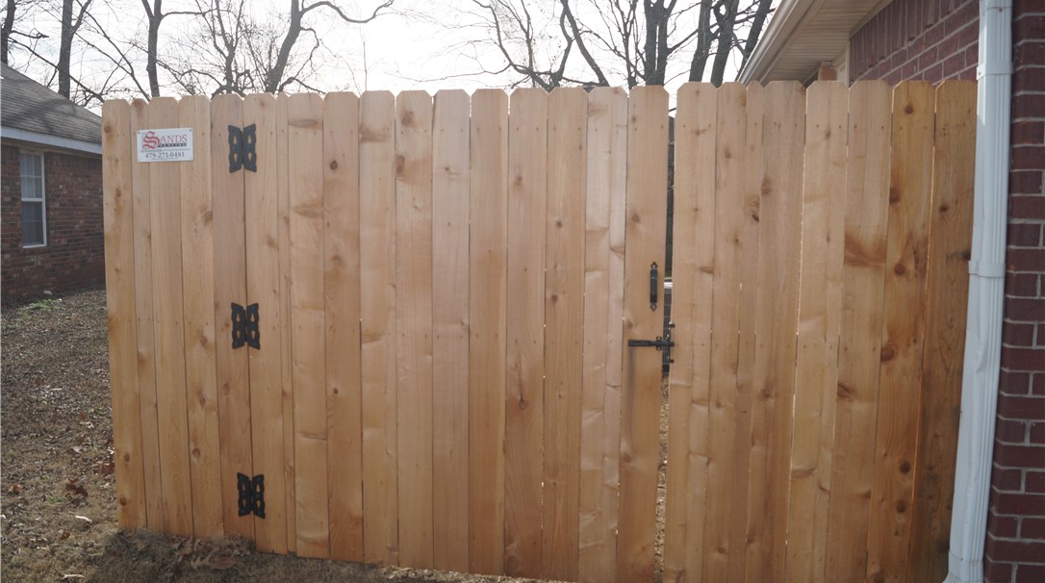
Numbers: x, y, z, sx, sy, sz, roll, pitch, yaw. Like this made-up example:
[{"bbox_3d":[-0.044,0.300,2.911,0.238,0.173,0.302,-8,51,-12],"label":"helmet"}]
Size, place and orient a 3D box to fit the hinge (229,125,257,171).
[{"bbox_3d":[-1.067,-0.545,2.989,0.117,0.182,0.018,1,6,10],"label":"hinge"}]

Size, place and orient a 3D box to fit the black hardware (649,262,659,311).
[{"bbox_3d":[0.464,-0.017,2.760,0.028,0.173,0.048,1,6,10],"label":"black hardware"}]

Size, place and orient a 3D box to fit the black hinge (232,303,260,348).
[{"bbox_3d":[-1.078,0.136,3.053,0.117,0.182,0.018,1,6,10],"label":"black hinge"}]

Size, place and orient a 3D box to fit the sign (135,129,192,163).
[{"bbox_3d":[-1.389,-0.567,3.049,0.240,0.134,0.007,1,6,10],"label":"sign"}]

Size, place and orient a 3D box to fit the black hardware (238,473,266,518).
[{"bbox_3d":[-1.078,0.814,3.116,0.117,0.182,0.018,1,6,10],"label":"black hardware"}]

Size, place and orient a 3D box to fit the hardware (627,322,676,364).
[{"bbox_3d":[0.459,0.184,2.779,0.162,0.140,0.050,1,6,10],"label":"hardware"}]

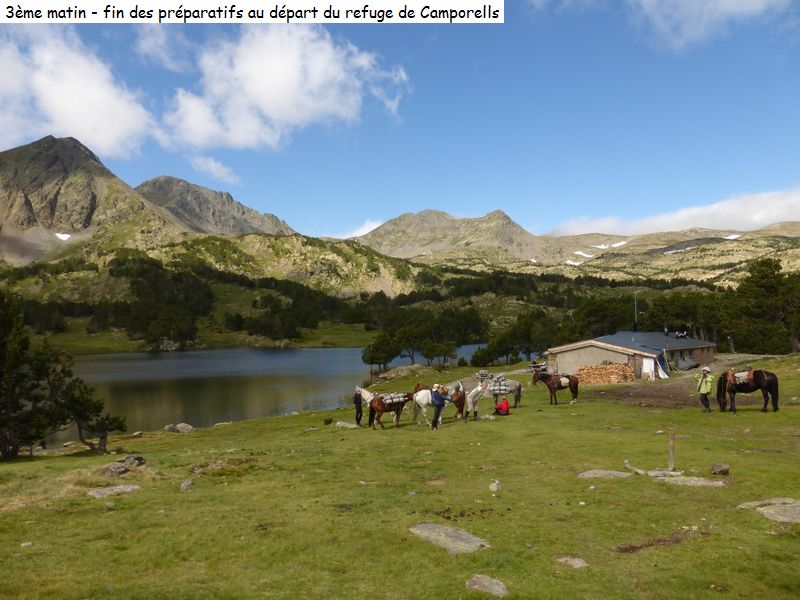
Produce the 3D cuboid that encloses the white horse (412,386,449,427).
[{"bbox_3d":[1.317,4.133,21.854,2.150,1.680,0.600,3,-5,-42],"label":"white horse"}]

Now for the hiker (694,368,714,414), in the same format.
[{"bbox_3d":[11.528,3.415,21.000,0.680,1.730,0.500,0,-2,-37],"label":"hiker"}]

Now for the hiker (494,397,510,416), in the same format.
[{"bbox_3d":[4.358,4.529,23.700,0.780,0.860,0.550,-1,-1,12],"label":"hiker"}]

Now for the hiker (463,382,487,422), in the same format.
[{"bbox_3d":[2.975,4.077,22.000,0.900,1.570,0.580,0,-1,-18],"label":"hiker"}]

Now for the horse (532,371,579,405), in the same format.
[{"bbox_3d":[8.015,4.511,28.556,2.300,1.720,0.550,1,-4,-17],"label":"horse"}]

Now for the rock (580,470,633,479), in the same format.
[{"bbox_3d":[4.335,3.691,11.700,1.100,0.140,0.500,0,-1,0],"label":"rock"}]

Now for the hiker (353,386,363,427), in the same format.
[{"bbox_3d":[-1.826,4.651,24.000,0.400,1.660,0.480,-1,-2,37],"label":"hiker"}]

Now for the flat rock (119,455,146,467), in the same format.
[{"bbox_3d":[-7.067,4.233,14.607,0.640,0.220,0.480,2,-4,-25],"label":"flat rock"}]

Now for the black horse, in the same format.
[{"bbox_3d":[13.030,3.431,20.800,2.300,1.720,0.700,-1,-1,10],"label":"black horse"}]

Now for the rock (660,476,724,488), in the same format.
[{"bbox_3d":[5.748,3.596,10.900,1.150,0.130,0.550,-1,-1,18],"label":"rock"}]

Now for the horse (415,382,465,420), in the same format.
[{"bbox_3d":[1.695,4.355,23.800,2.150,1.580,0.580,-1,-4,13],"label":"horse"}]

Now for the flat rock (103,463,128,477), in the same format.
[{"bbox_3d":[-6.821,4.069,13.307,0.580,0.230,0.480,2,-4,-25],"label":"flat rock"}]

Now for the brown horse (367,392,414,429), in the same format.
[{"bbox_3d":[-0.216,4.237,21.850,2.100,1.550,0.600,3,-5,-38],"label":"brown horse"}]

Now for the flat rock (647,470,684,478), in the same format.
[{"bbox_3d":[5.648,3.683,11.803,0.760,0.100,0.420,-1,-4,22],"label":"flat rock"}]

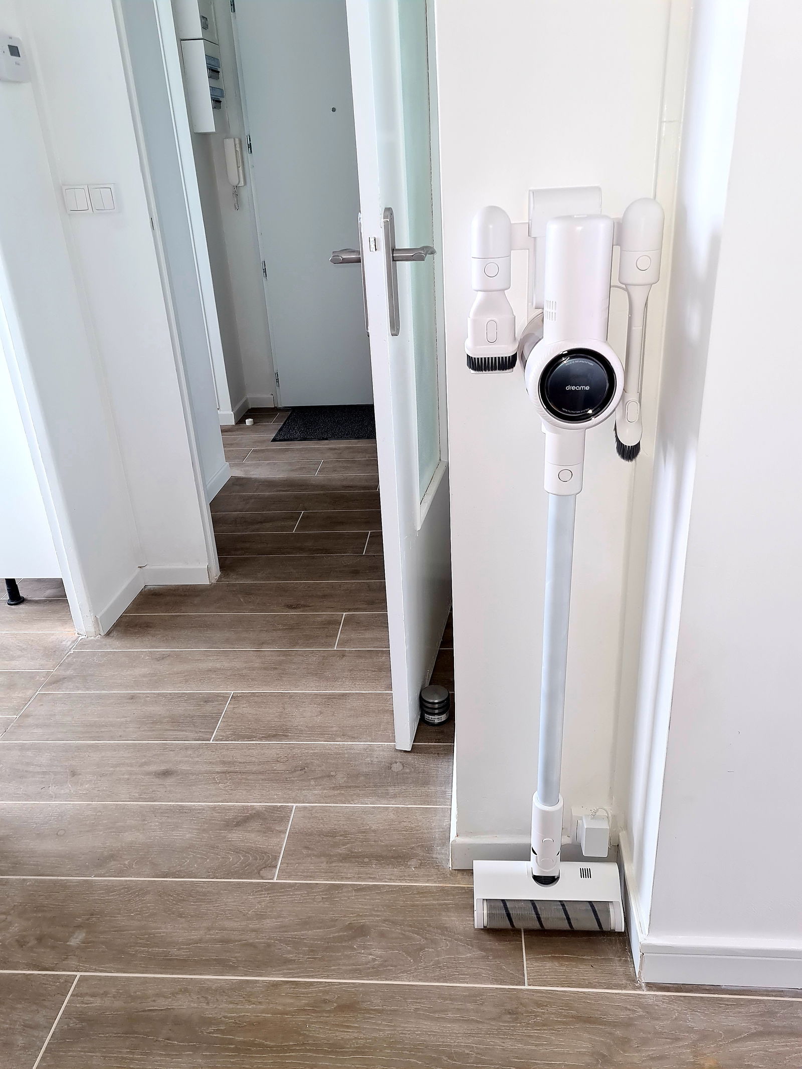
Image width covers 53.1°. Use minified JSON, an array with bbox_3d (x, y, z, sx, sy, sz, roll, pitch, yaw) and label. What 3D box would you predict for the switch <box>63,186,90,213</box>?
[{"bbox_3d":[-0.876,-0.912,2.188,0.073,0.071,0.012,-1,25,5],"label":"switch"}]

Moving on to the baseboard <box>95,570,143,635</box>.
[{"bbox_3d":[-0.874,0.204,2.522,0.013,0.066,0.325,0,25,6],"label":"baseboard"}]

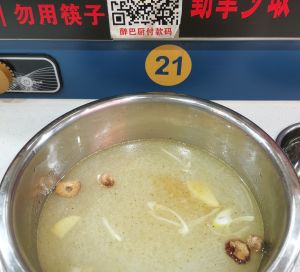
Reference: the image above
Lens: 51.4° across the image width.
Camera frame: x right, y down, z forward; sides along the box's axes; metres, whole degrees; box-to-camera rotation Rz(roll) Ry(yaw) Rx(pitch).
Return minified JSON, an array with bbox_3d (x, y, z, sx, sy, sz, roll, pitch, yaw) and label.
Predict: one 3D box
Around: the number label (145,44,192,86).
[{"bbox_3d":[0.020,-0.076,0.342,0.051,0.051,0.003,1,42,1],"label":"number label"}]

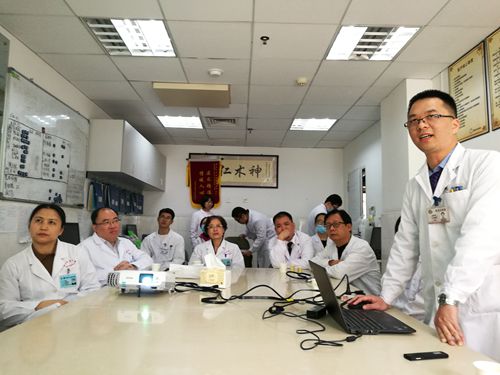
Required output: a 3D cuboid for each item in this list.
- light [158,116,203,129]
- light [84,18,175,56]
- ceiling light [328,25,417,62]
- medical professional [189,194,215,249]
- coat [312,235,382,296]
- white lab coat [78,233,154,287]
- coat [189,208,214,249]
[{"bbox_3d":[-0.928,-0.902,5.334,0.600,0.070,0.591,1,-6,-1],"label":"light"},{"bbox_3d":[-0.876,-1.150,2.982,0.600,0.070,0.591,1,-6,-1],"label":"light"},{"bbox_3d":[0.924,-1.107,3.003,0.600,0.080,0.600,1,-6,-1],"label":"ceiling light"},{"bbox_3d":[-0.653,0.911,5.515,0.470,1.595,0.320,3,-6,-21],"label":"medical professional"},{"bbox_3d":[0.753,0.682,3.012,0.520,0.620,0.420,-5,-8,44],"label":"coat"},{"bbox_3d":[-0.969,0.633,2.788,0.520,0.620,0.420,6,-8,-38],"label":"white lab coat"},{"bbox_3d":[-0.614,0.787,5.435,0.460,1.000,0.300,3,-6,-15],"label":"coat"}]

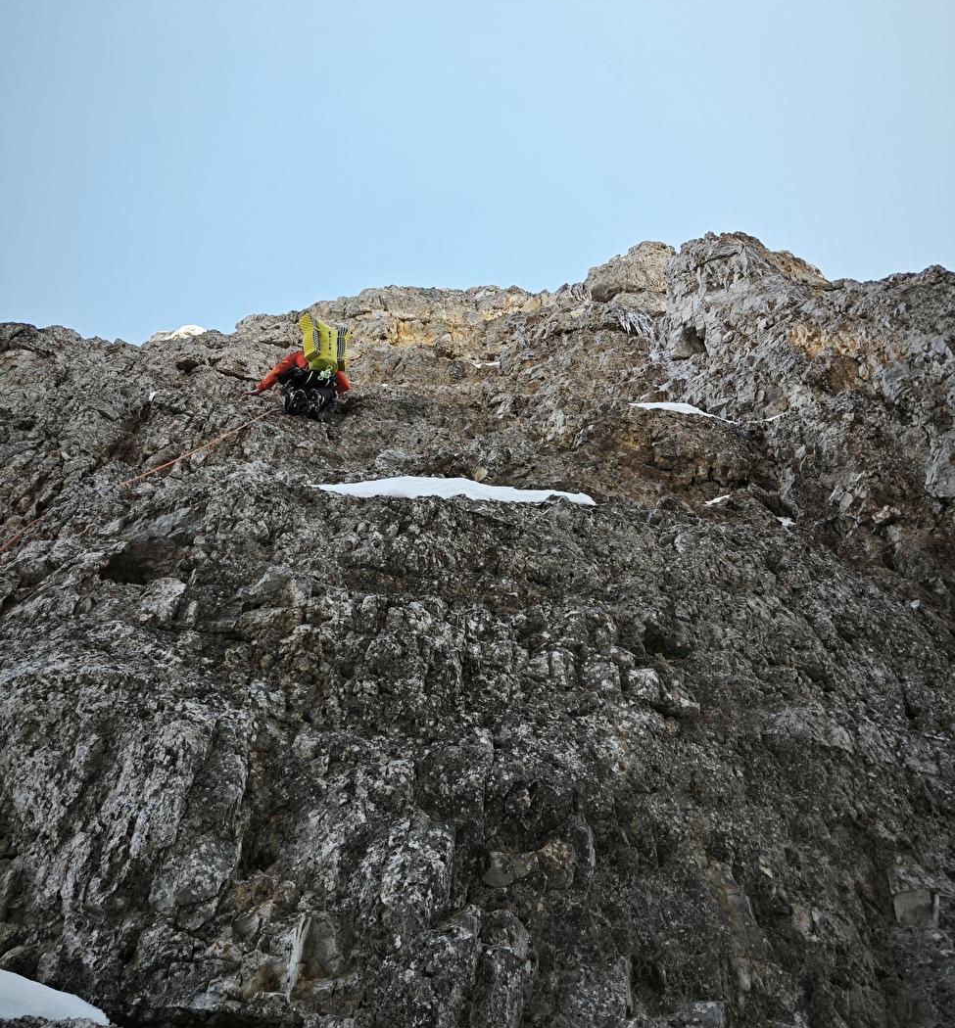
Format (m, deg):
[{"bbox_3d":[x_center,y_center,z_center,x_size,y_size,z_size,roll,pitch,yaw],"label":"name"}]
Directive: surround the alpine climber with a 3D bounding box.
[{"bbox_3d":[-1.690,-1.389,8.007,1.000,1.300,0.700,12,-48,-11],"label":"alpine climber"}]

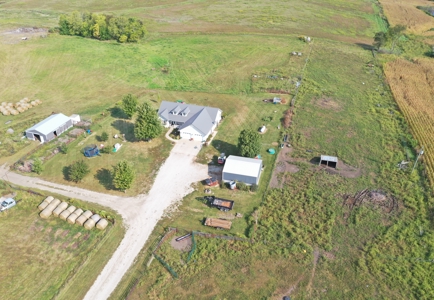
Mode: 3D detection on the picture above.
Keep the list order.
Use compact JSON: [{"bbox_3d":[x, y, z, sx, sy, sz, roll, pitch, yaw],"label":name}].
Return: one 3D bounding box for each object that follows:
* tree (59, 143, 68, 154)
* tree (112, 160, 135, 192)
[{"bbox_3d":[-40.699,-0.333,93.313,2.400,3.600,2.400,9,32,14],"label":"tree"},{"bbox_3d":[-20.777,6.188,78.302,4.900,8.300,4.900,9,32,14],"label":"tree"}]

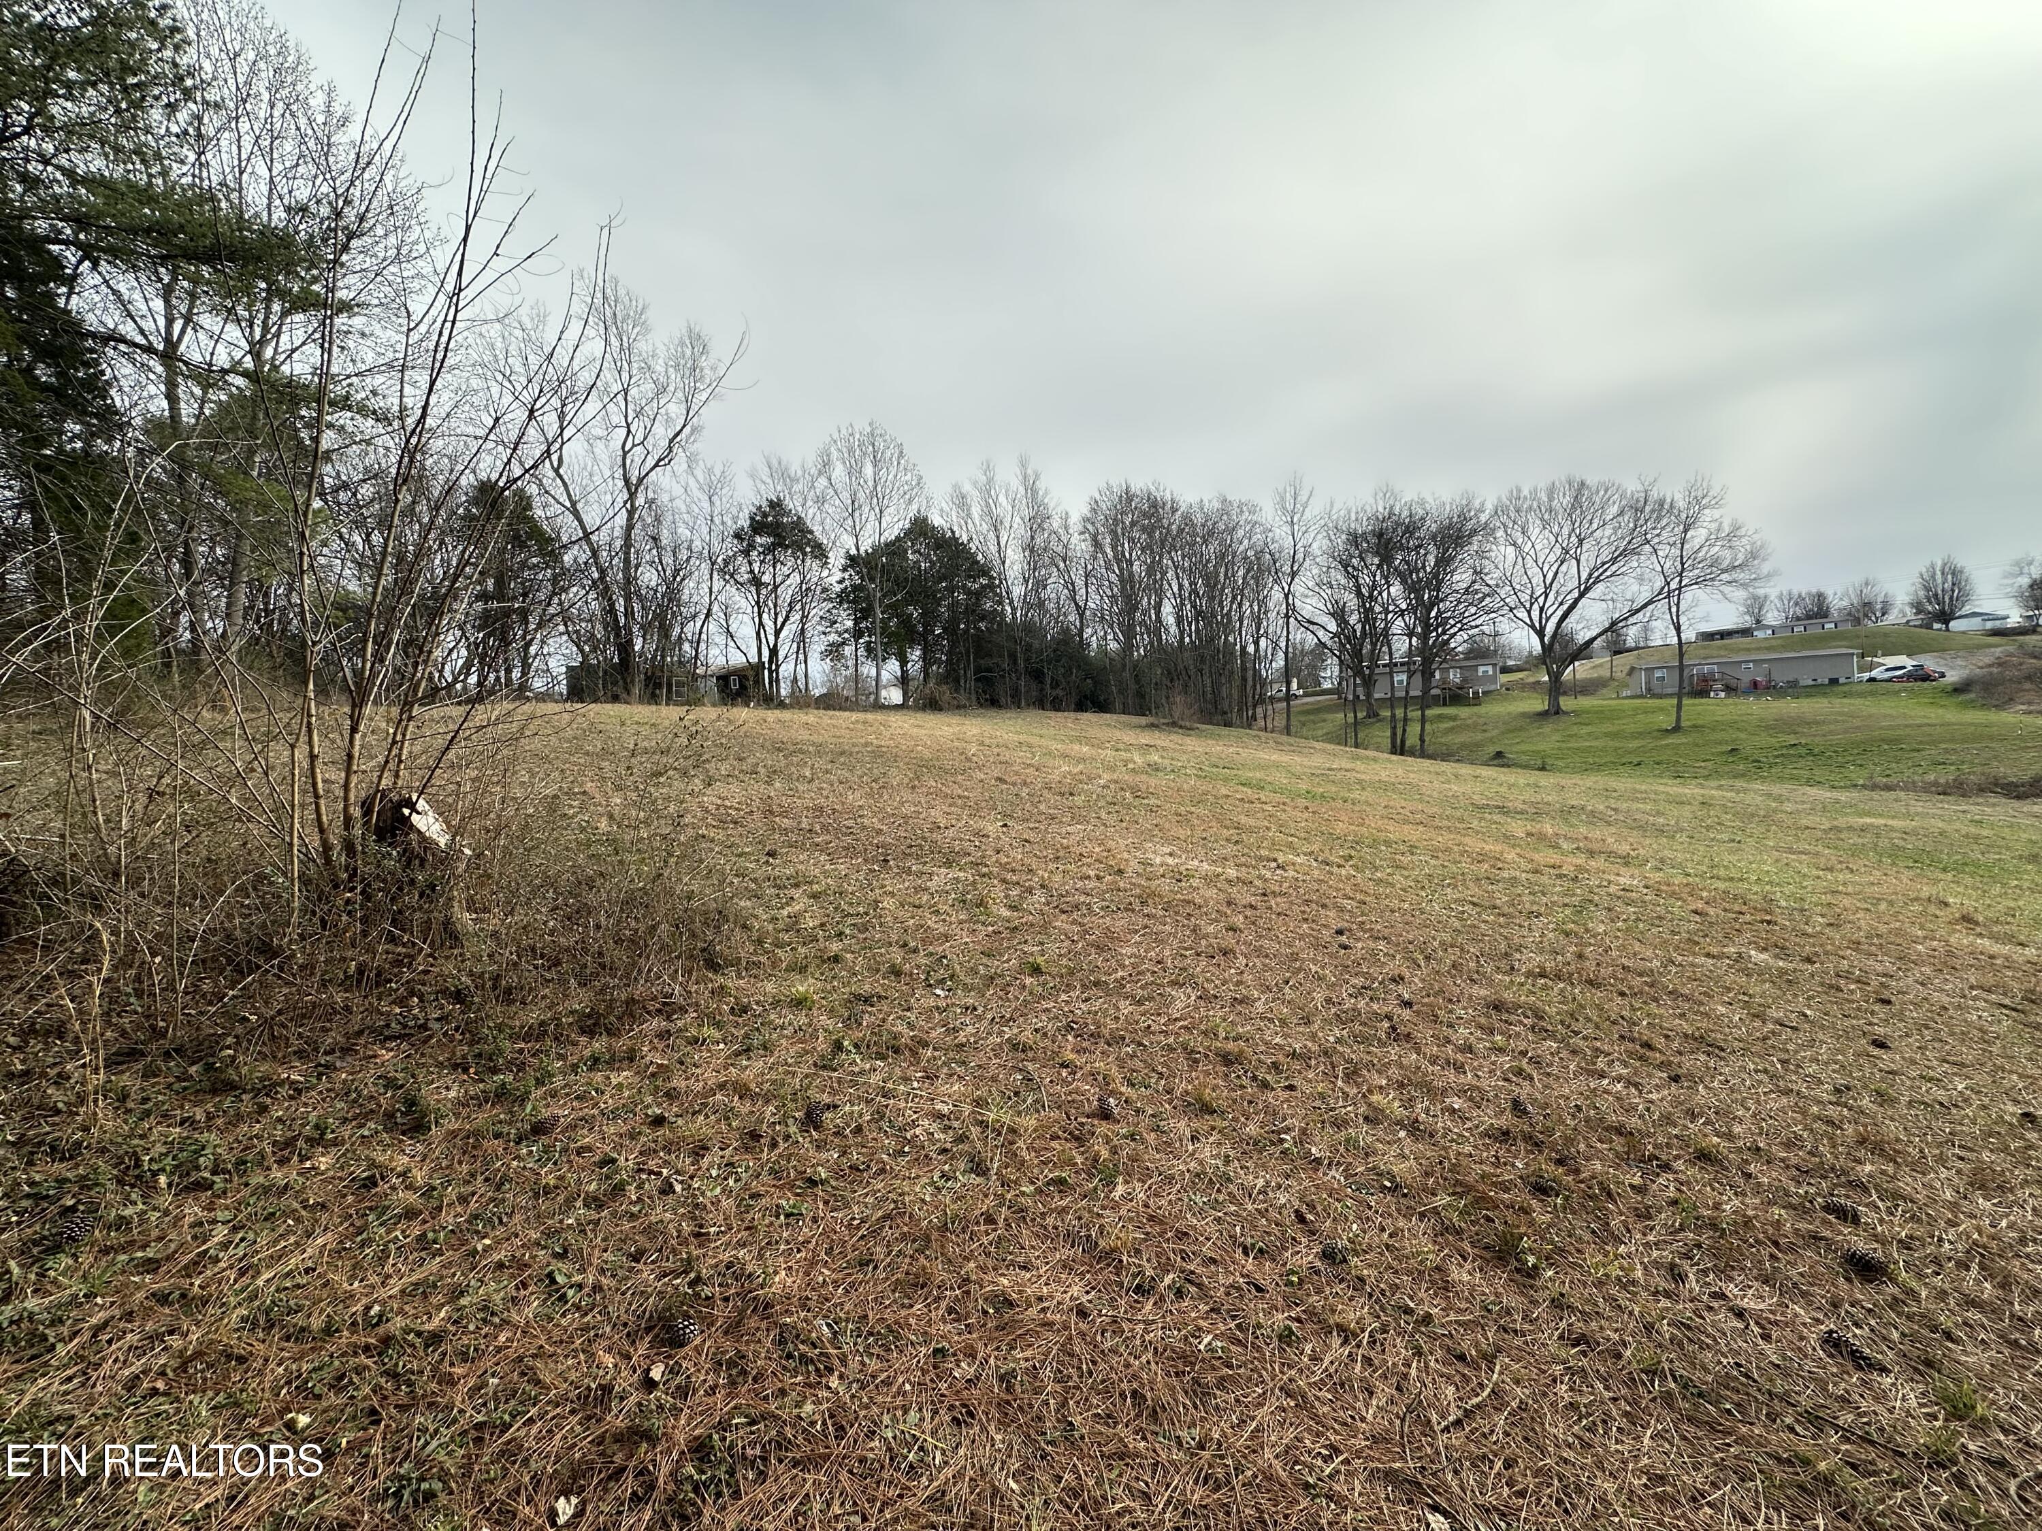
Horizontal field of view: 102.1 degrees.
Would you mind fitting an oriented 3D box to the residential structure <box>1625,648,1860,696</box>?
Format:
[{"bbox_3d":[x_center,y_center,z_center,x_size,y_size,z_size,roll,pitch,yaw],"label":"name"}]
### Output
[{"bbox_3d":[81.676,-10.323,94.870,18.400,4.000,7.800,-2,-2,24],"label":"residential structure"}]

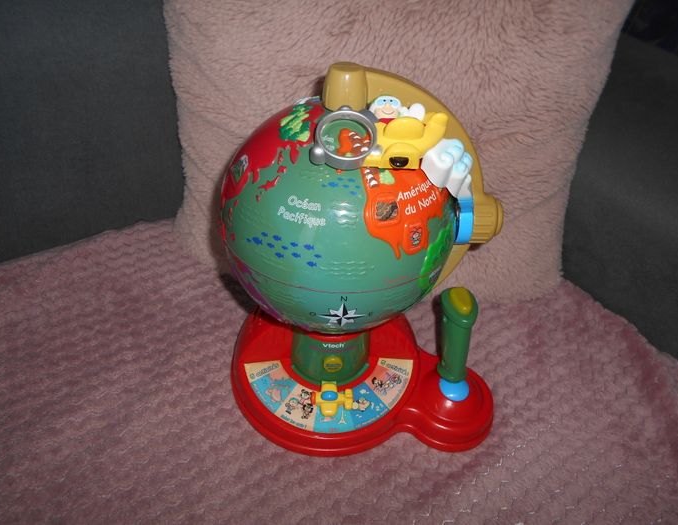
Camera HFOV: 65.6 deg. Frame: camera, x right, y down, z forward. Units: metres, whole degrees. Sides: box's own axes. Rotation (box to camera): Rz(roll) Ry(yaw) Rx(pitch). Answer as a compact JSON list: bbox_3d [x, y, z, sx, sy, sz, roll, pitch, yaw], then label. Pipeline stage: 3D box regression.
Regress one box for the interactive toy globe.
[{"bbox_3d":[0.028,-0.011,0.486,0.286,0.341,0.221,-1,42,-4],"label":"interactive toy globe"}]

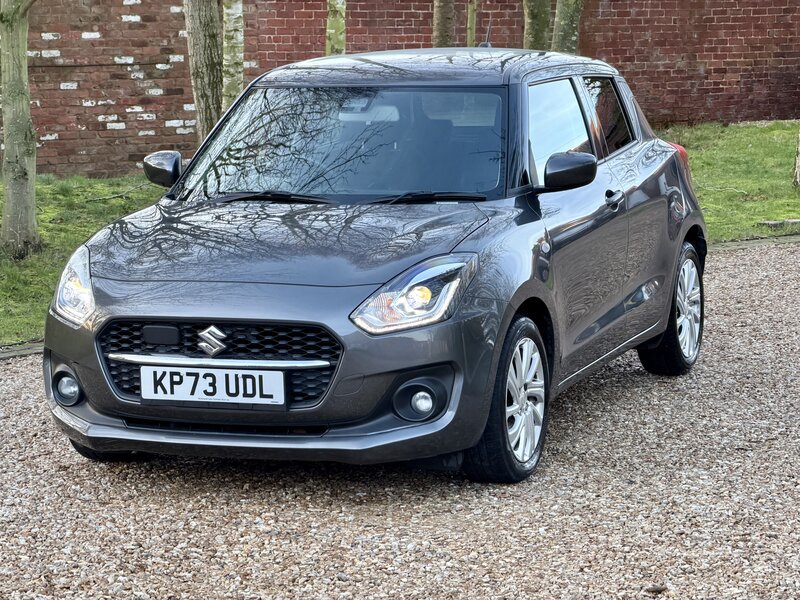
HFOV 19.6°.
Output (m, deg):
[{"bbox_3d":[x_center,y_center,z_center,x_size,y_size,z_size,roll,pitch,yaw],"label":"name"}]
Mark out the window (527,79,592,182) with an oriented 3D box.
[{"bbox_3d":[0.600,-0.658,8.961,0.040,0.410,0.960,-23,-1,22],"label":"window"}]

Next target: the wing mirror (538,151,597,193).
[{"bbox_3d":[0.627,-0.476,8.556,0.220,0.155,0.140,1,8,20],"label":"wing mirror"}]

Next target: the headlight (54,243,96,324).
[{"bbox_3d":[-1.112,-0.051,8.105,0.325,0.250,0.440,1,8,20],"label":"headlight"}]

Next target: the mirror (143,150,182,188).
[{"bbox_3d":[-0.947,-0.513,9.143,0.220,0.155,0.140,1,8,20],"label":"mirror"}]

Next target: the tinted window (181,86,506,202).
[{"bbox_3d":[-0.190,-0.560,8.767,1.340,0.120,0.760,1,43,20],"label":"tinted window"}]

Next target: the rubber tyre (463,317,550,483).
[{"bbox_3d":[0.358,0.346,8.113,0.190,0.605,0.605,1,8,20],"label":"rubber tyre"}]

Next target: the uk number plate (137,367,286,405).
[{"bbox_3d":[-0.623,0.283,7.659,0.520,0.111,0.012,1,5,20],"label":"uk number plate"}]

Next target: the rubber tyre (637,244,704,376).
[{"bbox_3d":[1.214,0.035,10.387,0.190,0.605,0.605,1,8,20],"label":"rubber tyre"}]

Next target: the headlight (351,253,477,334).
[{"bbox_3d":[0.053,-0.023,7.671,0.325,0.250,0.440,1,8,20],"label":"headlight"}]

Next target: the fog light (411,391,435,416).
[{"bbox_3d":[0.081,0.334,7.660,0.085,0.085,0.060,1,8,20],"label":"fog light"}]

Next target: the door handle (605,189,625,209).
[{"bbox_3d":[0.854,-0.398,9.149,0.050,0.055,0.190,1,8,20],"label":"door handle"}]

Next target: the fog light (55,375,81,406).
[{"bbox_3d":[-1.155,0.305,8.122,0.085,0.085,0.060,1,8,20],"label":"fog light"}]

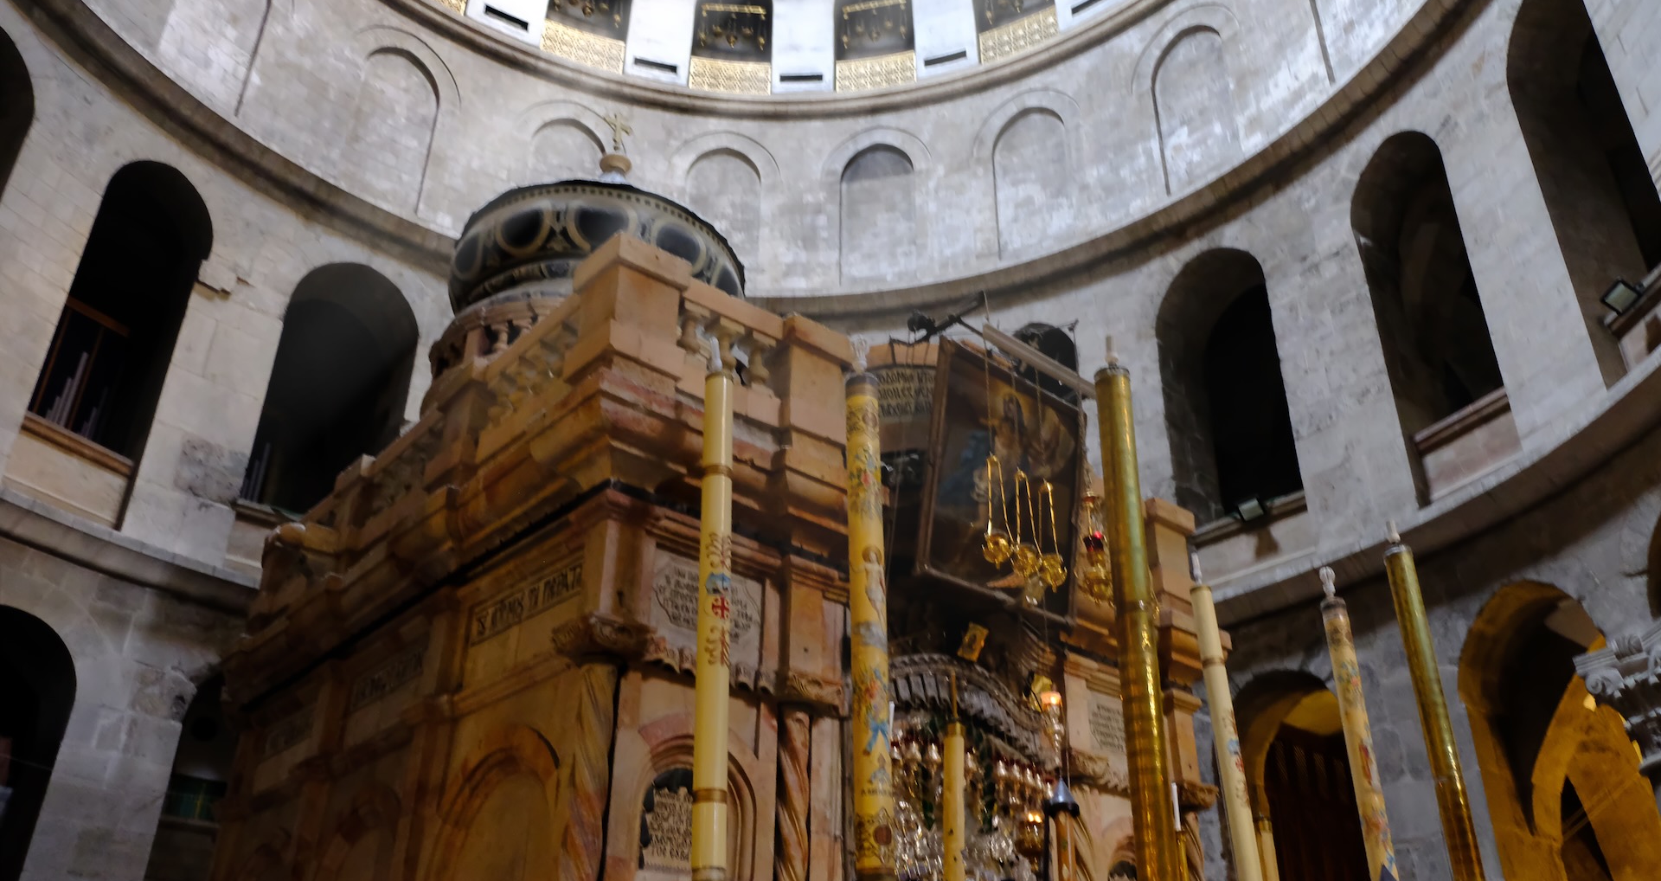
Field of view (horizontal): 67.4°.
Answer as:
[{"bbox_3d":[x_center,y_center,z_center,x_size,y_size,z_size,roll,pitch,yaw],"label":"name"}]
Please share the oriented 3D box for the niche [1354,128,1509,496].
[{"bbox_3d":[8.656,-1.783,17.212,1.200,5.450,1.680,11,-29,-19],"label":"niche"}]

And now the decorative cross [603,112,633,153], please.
[{"bbox_3d":[-2.733,-3.951,15.997,0.437,0.630,0.120,22,-34,-35],"label":"decorative cross"}]

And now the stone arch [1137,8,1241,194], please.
[{"bbox_3d":[6.710,-6.464,22.922,0.300,4.153,2.109,23,-35,-36],"label":"stone arch"}]

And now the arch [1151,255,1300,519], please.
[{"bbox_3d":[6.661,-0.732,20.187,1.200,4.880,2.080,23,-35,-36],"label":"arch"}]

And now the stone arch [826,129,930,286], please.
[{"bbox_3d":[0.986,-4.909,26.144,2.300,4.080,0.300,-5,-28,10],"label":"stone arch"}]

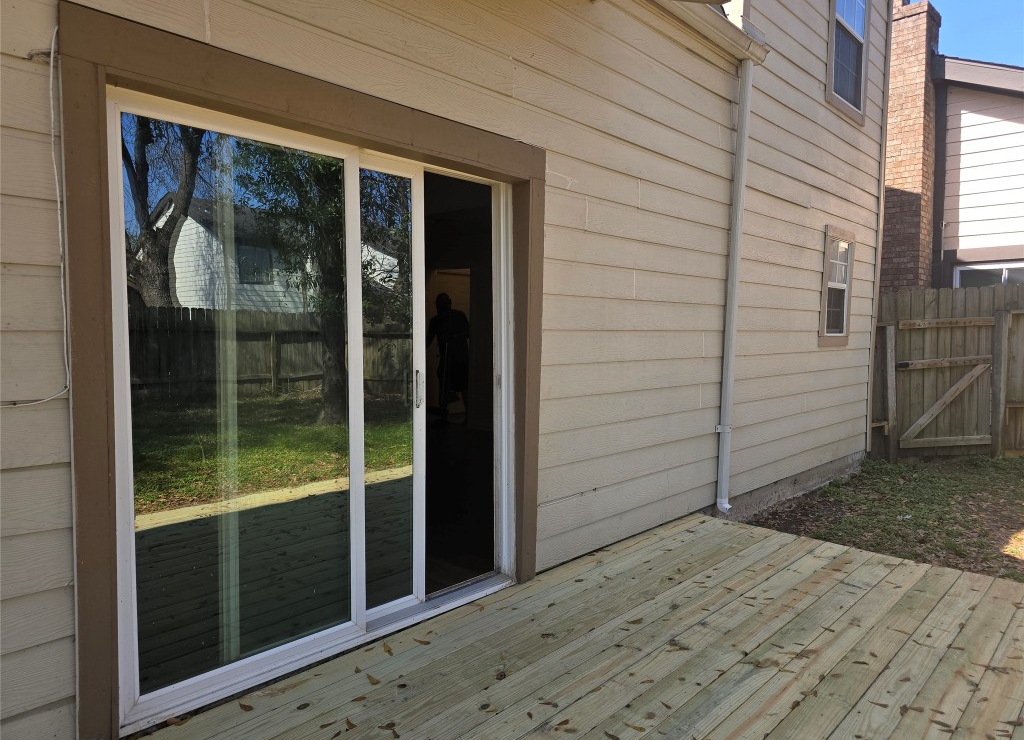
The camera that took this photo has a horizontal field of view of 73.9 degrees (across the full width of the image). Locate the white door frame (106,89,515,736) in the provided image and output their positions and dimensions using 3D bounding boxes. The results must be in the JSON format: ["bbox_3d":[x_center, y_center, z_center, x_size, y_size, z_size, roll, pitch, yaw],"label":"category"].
[{"bbox_3d":[-0.628,0.119,2.741,0.120,2.007,1.820,4,5,43],"label":"white door frame"}]

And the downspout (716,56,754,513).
[{"bbox_3d":[1.584,-0.546,4.810,0.105,3.150,0.085,6,6,43],"label":"downspout"}]

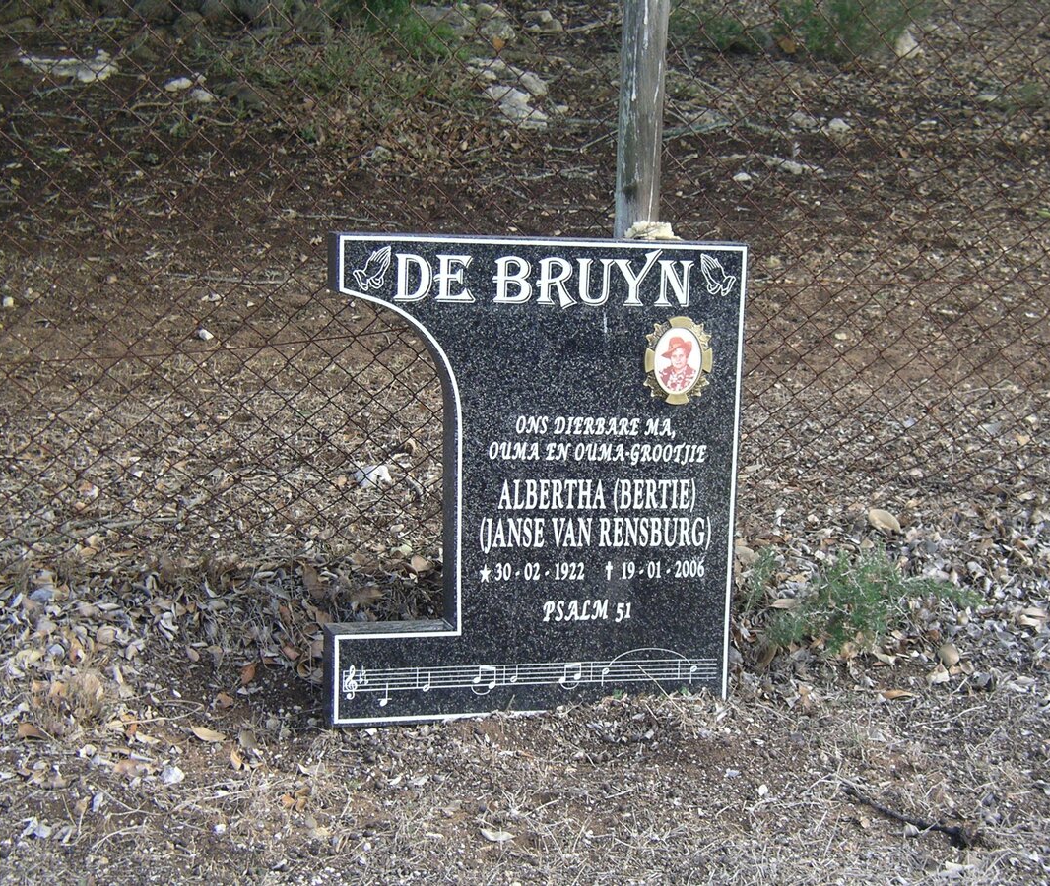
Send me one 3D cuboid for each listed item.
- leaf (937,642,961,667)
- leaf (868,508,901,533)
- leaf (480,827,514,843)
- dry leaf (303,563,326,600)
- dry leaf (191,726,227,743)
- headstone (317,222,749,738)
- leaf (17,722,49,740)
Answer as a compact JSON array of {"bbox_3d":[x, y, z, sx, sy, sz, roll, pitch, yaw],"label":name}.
[{"bbox_3d":[0.818,0.409,4.611,0.045,0.036,0.035,2,12,0],"label":"leaf"},{"bbox_3d":[0.843,0.181,5.595,0.078,0.036,0.050,2,12,0],"label":"leaf"},{"bbox_3d":[-0.043,0.606,3.687,0.051,0.017,0.035,2,12,0],"label":"leaf"},{"bbox_3d":[-0.431,0.285,4.894,0.048,0.062,0.035,2,12,0],"label":"dry leaf"},{"bbox_3d":[-0.539,0.496,4.072,0.060,0.018,0.037,2,12,0],"label":"dry leaf"},{"bbox_3d":[0.017,0.064,4.232,0.732,0.850,0.087,0,8,-15],"label":"headstone"},{"bbox_3d":[-0.834,0.488,4.052,0.053,0.022,0.038,2,12,0],"label":"leaf"}]

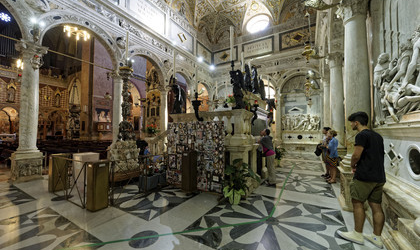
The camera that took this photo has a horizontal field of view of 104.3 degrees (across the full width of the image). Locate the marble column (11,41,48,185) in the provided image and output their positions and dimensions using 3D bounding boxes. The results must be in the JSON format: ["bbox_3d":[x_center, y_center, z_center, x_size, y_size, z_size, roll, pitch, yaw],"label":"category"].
[{"bbox_3d":[-5.879,-0.451,5.387,0.620,4.520,0.620,-2,-3,31],"label":"marble column"}]

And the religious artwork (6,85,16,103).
[{"bbox_3d":[-32.119,-4.933,26.423,0.600,2.800,0.950,-2,-3,31],"label":"religious artwork"}]

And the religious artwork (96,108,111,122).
[{"bbox_3d":[-18.549,-1.813,28.436,0.120,2.400,2.300,-2,-3,31],"label":"religious artwork"}]

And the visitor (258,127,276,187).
[{"bbox_3d":[1.674,0.926,4.752,0.540,1.584,0.470,-1,-2,25],"label":"visitor"}]

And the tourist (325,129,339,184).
[{"bbox_3d":[3.662,0.936,4.930,0.420,1.544,0.430,-1,-2,25],"label":"tourist"}]

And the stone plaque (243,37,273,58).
[{"bbox_3d":[3.753,-6.084,12.920,2.400,1.200,0.100,-2,-3,31],"label":"stone plaque"}]

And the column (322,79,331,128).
[{"bbox_3d":[6.217,-0.515,8.552,0.560,4.003,0.580,-1,-2,31],"label":"column"}]

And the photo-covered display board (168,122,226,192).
[{"bbox_3d":[-0.436,0.835,4.358,1.744,1.776,0.100,-1,-2,29],"label":"photo-covered display board"}]

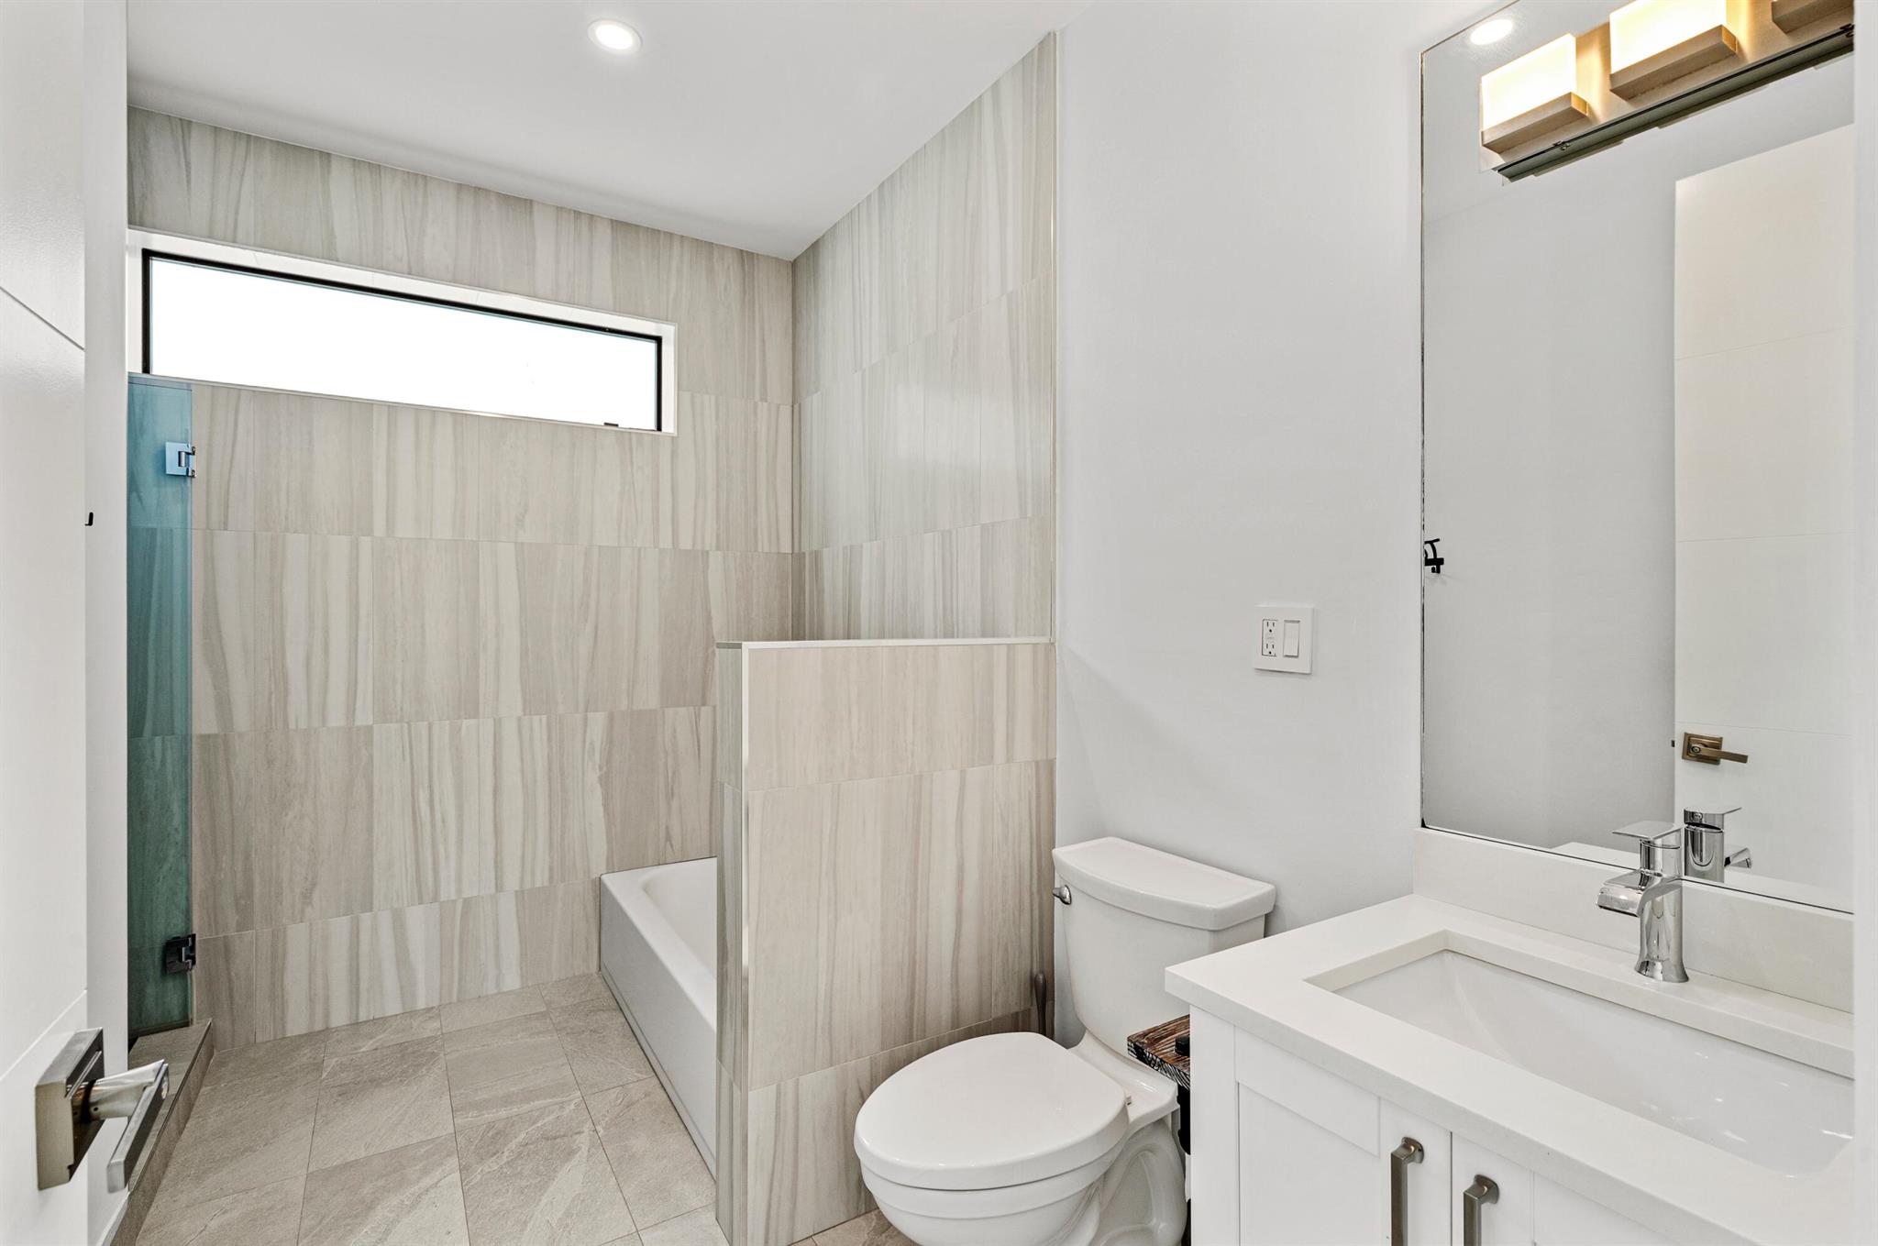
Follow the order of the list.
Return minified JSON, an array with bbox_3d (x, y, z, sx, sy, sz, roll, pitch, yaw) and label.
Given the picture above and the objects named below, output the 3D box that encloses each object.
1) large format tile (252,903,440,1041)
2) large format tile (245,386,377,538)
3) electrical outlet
[{"bbox_3d":[-1.877,1.109,2.664,0.488,0.345,0.012,0,0,-33],"label":"large format tile"},{"bbox_3d":[-1.961,-0.494,2.627,0.300,0.440,0.010,0,0,-30],"label":"large format tile"},{"bbox_3d":[0.632,0.031,1.537,0.010,0.119,0.117,0,0,-33],"label":"electrical outlet"}]

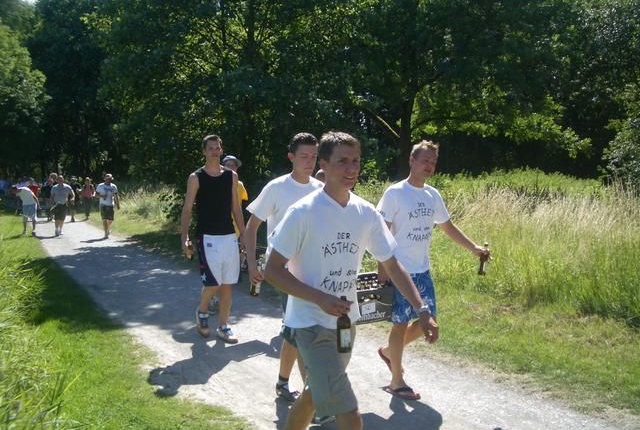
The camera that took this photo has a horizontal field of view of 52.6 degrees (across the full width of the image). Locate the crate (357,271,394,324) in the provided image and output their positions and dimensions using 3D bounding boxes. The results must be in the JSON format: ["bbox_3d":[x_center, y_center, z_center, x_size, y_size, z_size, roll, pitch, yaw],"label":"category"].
[{"bbox_3d":[0.300,0.596,4.620,0.400,0.265,0.300,-1,10,-20],"label":"crate"}]

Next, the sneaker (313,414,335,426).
[{"bbox_3d":[0.070,1.215,3.920,0.110,0.120,0.300,-3,-16,-42],"label":"sneaker"}]

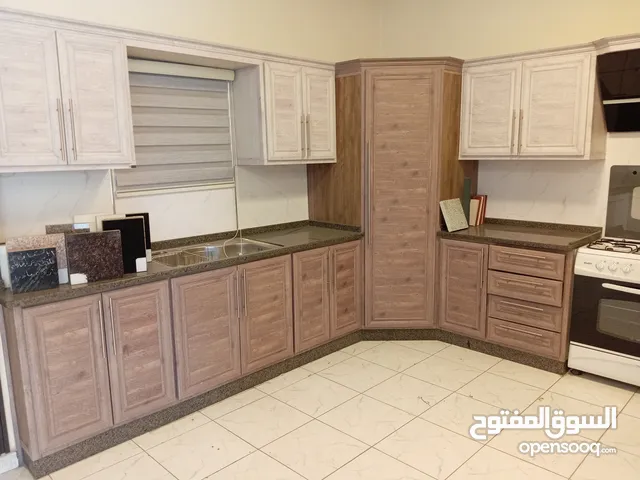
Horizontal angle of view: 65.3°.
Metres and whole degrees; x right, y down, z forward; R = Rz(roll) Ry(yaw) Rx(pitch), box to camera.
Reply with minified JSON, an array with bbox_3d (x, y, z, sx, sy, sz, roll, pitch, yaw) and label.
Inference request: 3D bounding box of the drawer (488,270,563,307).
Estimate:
[{"bbox_3d":[1.528,0.289,3.498,0.504,0.164,0.460,8,13,44],"label":"drawer"}]

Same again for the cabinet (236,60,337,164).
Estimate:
[{"bbox_3d":[-0.239,-0.892,3.648,0.321,0.659,0.690,8,13,44],"label":"cabinet"}]

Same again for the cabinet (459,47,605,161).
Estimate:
[{"bbox_3d":[1.512,-0.909,3.575,0.924,0.659,0.322,8,13,44],"label":"cabinet"}]

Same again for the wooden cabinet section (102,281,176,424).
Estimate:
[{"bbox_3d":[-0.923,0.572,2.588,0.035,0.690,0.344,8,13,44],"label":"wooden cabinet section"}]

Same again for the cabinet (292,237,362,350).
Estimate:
[{"bbox_3d":[-0.136,0.360,3.761,0.574,0.690,0.698,8,13,44],"label":"cabinet"}]

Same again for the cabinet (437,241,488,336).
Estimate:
[{"bbox_3d":[1.256,0.319,3.870,0.388,0.690,0.590,8,13,44],"label":"cabinet"}]

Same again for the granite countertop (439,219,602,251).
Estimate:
[{"bbox_3d":[1.429,-0.047,3.614,0.914,0.110,0.608,8,13,44],"label":"granite countertop"}]

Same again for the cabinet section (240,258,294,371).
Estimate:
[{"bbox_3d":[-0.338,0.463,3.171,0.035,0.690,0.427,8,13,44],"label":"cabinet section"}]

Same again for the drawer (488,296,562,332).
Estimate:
[{"bbox_3d":[1.530,0.460,3.527,0.504,0.164,0.460,8,13,44],"label":"drawer"}]

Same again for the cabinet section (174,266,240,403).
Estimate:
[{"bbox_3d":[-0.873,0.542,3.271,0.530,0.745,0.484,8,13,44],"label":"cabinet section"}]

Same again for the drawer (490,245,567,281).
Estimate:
[{"bbox_3d":[1.525,0.119,3.469,0.504,0.164,0.460,8,13,44],"label":"drawer"}]

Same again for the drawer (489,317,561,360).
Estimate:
[{"bbox_3d":[1.533,0.630,3.555,0.504,0.164,0.460,8,13,44],"label":"drawer"}]

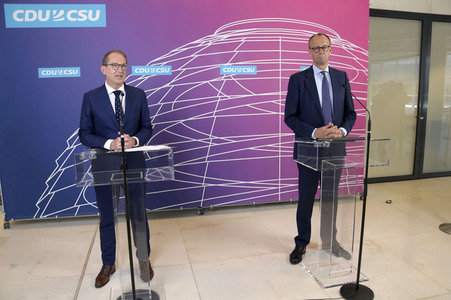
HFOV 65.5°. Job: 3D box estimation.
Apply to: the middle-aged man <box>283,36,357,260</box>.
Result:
[{"bbox_3d":[0.826,0.003,3.021,0.600,1.950,0.460,-3,9,-10],"label":"middle-aged man"}]

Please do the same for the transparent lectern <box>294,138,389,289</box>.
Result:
[{"bbox_3d":[0.929,0.456,2.842,0.630,1.110,0.480,-3,9,-13],"label":"transparent lectern"}]

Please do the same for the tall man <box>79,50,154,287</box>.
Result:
[{"bbox_3d":[-0.812,0.161,2.677,0.560,1.800,0.460,-4,10,-17],"label":"tall man"}]

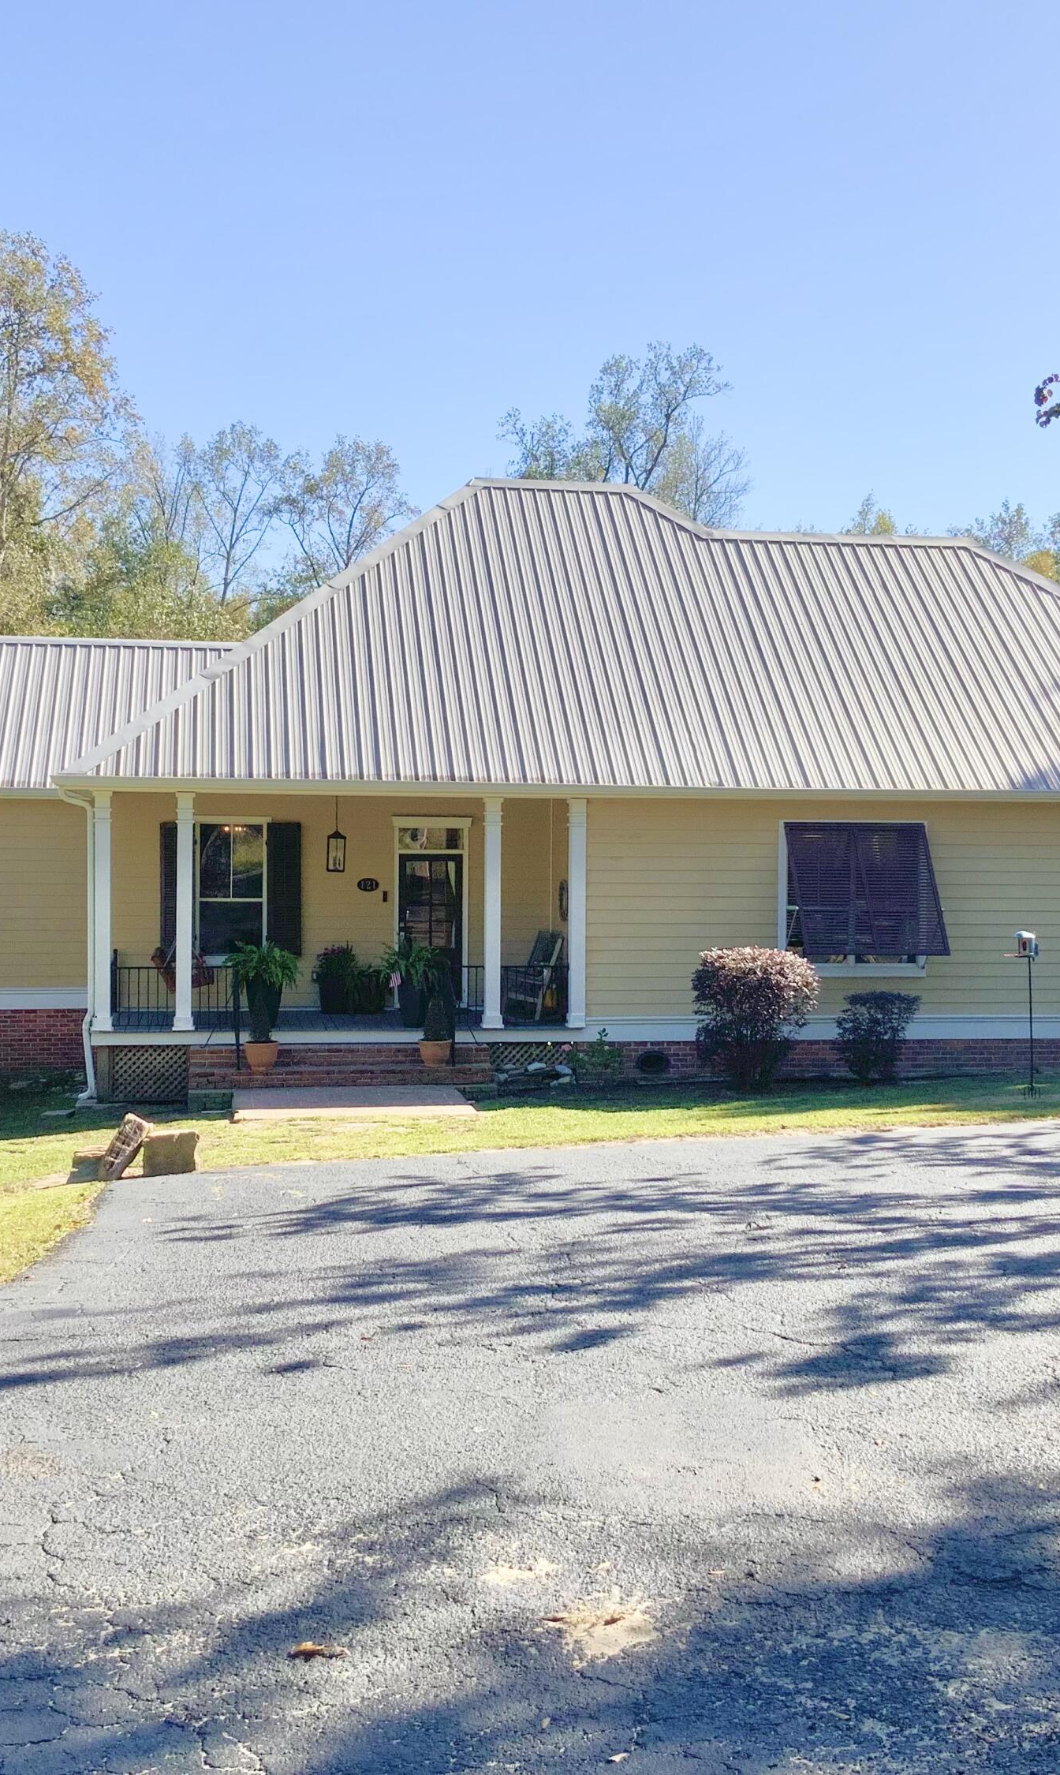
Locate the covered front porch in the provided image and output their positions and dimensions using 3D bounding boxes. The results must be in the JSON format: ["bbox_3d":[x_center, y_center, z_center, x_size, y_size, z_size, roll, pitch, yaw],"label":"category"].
[{"bbox_3d":[-2.527,0.370,26.194,6.311,3.140,2.750,0,1,-8],"label":"covered front porch"}]

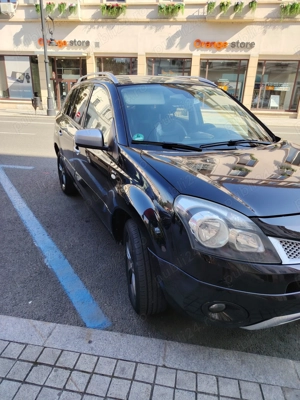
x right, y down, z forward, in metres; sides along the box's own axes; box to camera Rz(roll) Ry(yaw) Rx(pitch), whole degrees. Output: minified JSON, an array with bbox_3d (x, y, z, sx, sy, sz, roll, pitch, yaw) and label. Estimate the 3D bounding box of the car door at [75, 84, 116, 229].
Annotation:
[{"bbox_3d":[-0.474,-0.461,2.621,0.277,1.178,1.188,-9,24,-25],"label":"car door"}]

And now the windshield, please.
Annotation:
[{"bbox_3d":[0.400,-0.781,2.522,1.485,0.139,0.950,-9,55,-25],"label":"windshield"}]

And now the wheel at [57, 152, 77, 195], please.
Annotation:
[{"bbox_3d":[-1.246,-0.421,4.279,0.225,0.700,0.700,-9,24,-25],"label":"wheel"}]

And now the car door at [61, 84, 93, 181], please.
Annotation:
[{"bbox_3d":[-0.962,-0.834,3.514,0.257,1.148,1.059,-9,24,-25],"label":"car door"}]

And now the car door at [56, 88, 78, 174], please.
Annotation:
[{"bbox_3d":[-0.985,-0.851,3.555,0.257,1.148,1.119,-9,24,-25],"label":"car door"}]

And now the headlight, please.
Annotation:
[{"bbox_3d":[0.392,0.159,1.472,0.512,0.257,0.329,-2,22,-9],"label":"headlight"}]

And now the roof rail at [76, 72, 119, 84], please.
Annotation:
[{"bbox_3d":[-0.679,-1.407,3.229,0.064,0.124,1.693,-9,24,-25],"label":"roof rail"}]

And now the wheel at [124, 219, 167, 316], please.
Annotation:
[{"bbox_3d":[-0.047,0.484,2.080,0.225,0.700,0.700,-3,22,-12],"label":"wheel"}]

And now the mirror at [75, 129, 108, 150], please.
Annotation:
[{"bbox_3d":[-0.459,-0.468,2.183,0.267,0.188,0.158,-9,24,-25],"label":"mirror"}]

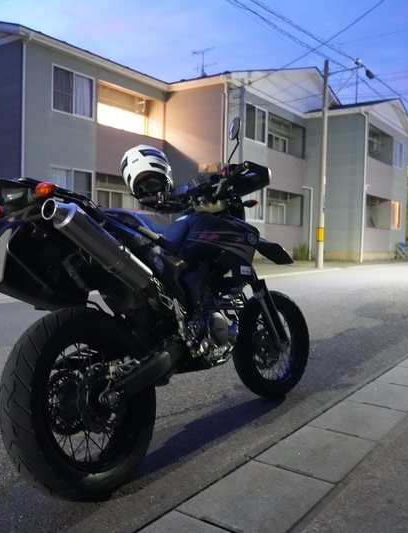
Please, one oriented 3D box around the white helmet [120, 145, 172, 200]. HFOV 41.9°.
[{"bbox_3d":[-0.302,-0.500,2.850,0.265,0.270,0.345,-22,-32,13],"label":"white helmet"}]

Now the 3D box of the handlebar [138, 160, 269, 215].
[{"bbox_3d":[-0.027,-0.388,2.667,0.240,0.210,0.820,-5,-1,-44],"label":"handlebar"}]

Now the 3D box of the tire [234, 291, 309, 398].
[{"bbox_3d":[0.397,0.422,2.980,0.590,0.590,0.120,-5,-1,-44],"label":"tire"}]

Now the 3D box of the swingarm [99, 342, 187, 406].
[{"bbox_3d":[-0.245,0.393,1.996,0.220,0.130,0.620,-14,5,33],"label":"swingarm"}]

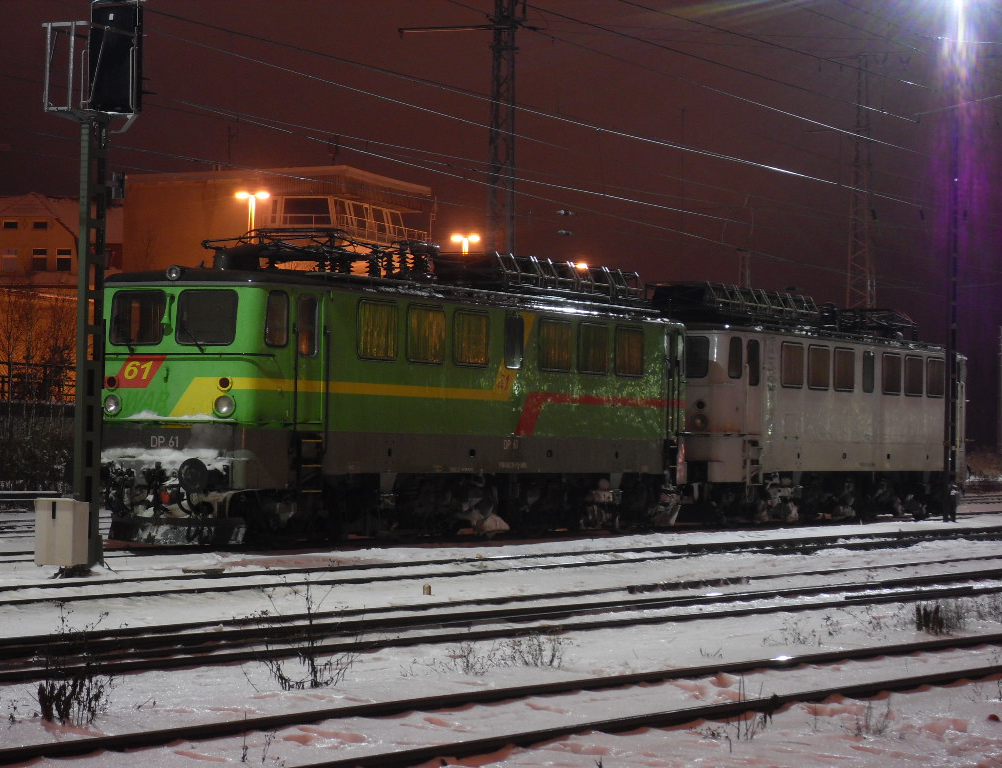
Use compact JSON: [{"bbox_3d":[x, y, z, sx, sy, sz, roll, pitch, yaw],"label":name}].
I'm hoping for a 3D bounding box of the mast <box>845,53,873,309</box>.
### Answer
[{"bbox_3d":[14.257,-4.472,119.999,1.000,17.264,1.000,0,-1,26],"label":"mast"}]

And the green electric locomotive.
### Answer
[{"bbox_3d":[-1.134,0.116,45.558,2.950,4.420,16.260,0,-1,26],"label":"green electric locomotive"}]

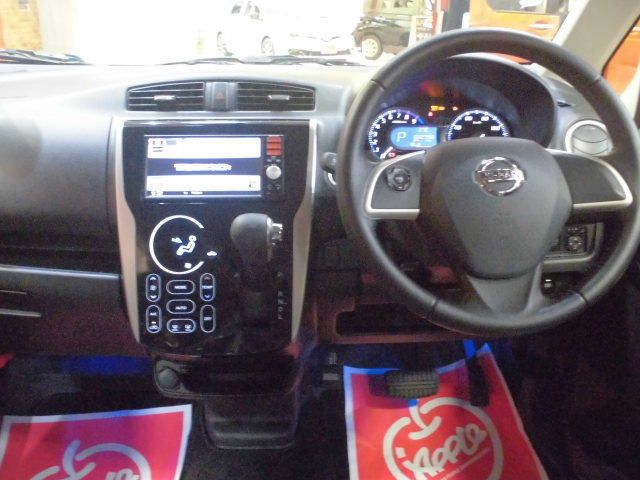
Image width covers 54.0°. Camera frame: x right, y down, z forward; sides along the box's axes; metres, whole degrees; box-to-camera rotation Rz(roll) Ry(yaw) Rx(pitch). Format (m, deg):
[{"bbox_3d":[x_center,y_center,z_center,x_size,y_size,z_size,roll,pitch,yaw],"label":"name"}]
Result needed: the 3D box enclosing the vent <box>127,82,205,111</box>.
[{"bbox_3d":[-0.230,-0.213,0.935,0.115,0.042,0.030,0,-3,0],"label":"vent"}]

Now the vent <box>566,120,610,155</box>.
[{"bbox_3d":[0.407,-0.147,0.945,0.078,0.075,0.030,0,-3,6],"label":"vent"}]

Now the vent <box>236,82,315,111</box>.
[{"bbox_3d":[-0.066,-0.213,0.935,0.115,0.042,0.030,0,-3,0],"label":"vent"}]

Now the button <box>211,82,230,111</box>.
[{"bbox_3d":[-0.147,-0.212,0.930,0.029,0.041,0.020,0,-3,0],"label":"button"}]

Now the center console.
[{"bbox_3d":[-0.151,0.024,0.900,0.277,0.390,0.120,0,-4,0],"label":"center console"}]

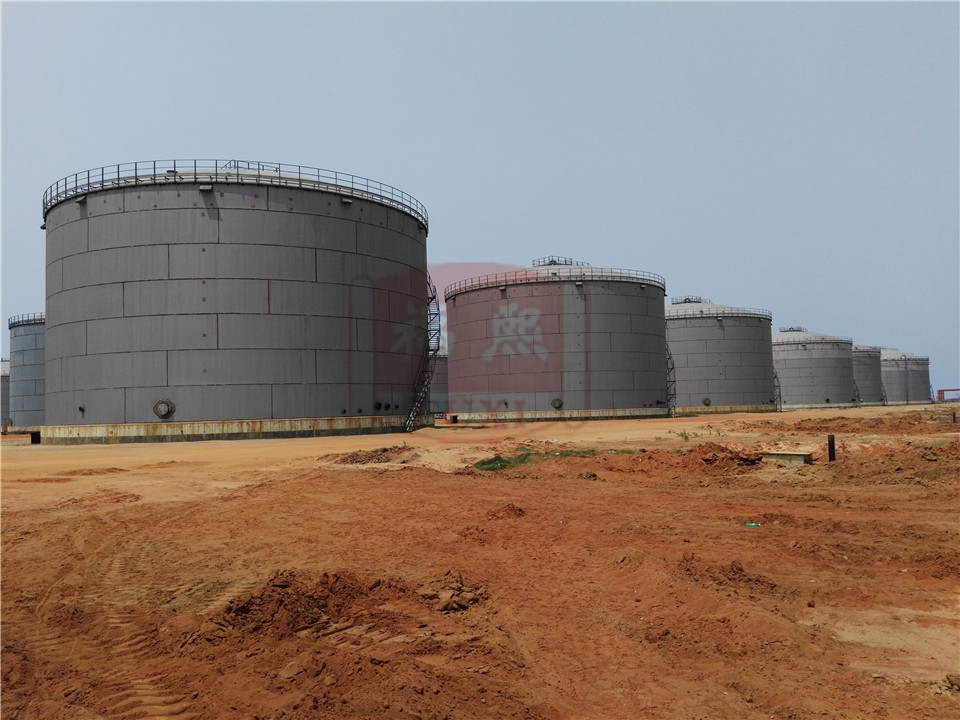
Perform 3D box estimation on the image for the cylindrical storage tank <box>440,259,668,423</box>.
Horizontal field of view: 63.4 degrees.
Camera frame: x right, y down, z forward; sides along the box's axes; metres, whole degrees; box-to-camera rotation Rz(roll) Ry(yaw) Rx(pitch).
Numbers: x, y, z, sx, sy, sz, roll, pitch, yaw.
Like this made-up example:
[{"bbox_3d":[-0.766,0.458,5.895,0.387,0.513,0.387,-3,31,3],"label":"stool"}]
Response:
[{"bbox_3d":[10.989,-3.311,113.442,32.130,22.520,32.130,-2,-4,0],"label":"cylindrical storage tank"}]

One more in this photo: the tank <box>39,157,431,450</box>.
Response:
[{"bbox_3d":[-20.384,-4.862,68.708,32.130,22.760,32.130,-2,-4,0],"label":"tank"}]

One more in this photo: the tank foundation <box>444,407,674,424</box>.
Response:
[{"bbox_3d":[11.302,7.905,112.685,32.130,1.290,32.130,-2,-4,0],"label":"tank foundation"}]

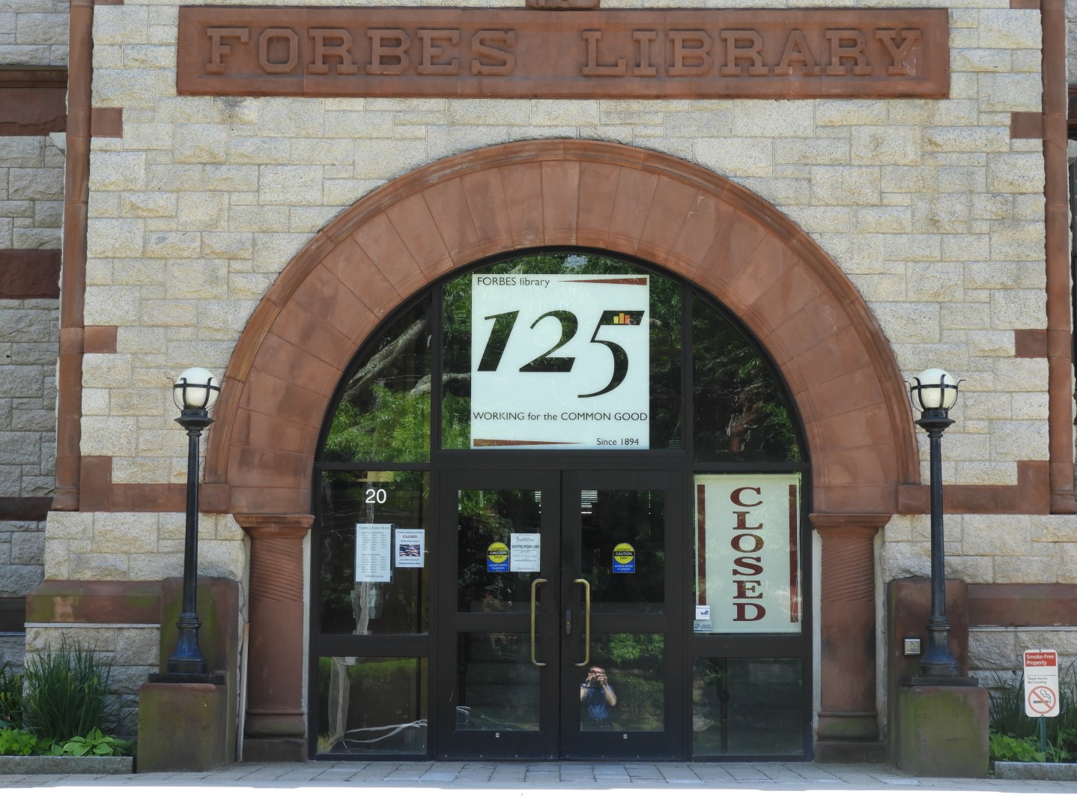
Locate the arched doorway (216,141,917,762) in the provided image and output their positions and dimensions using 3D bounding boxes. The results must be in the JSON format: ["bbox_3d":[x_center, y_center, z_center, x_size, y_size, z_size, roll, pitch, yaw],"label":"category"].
[{"bbox_3d":[0.198,0.339,18.355,5.091,4.532,0.600,0,-7,1],"label":"arched doorway"}]

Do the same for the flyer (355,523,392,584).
[{"bbox_3d":[-1.214,1.095,18.401,0.269,0.441,0.005,0,-6,1],"label":"flyer"}]

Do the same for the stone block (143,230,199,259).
[{"bbox_3d":[-2.657,-1.158,18.196,0.411,0.211,0.160,0,-6,1],"label":"stone block"}]

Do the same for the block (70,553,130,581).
[{"bbox_3d":[-3.146,1.175,17.946,0.430,0.199,0.200,0,-6,1],"label":"block"}]

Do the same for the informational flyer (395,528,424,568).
[{"bbox_3d":[-0.937,1.053,18.238,0.216,0.279,0.004,0,-6,1],"label":"informational flyer"}]

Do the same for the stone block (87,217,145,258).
[{"bbox_3d":[-3.088,-1.205,18.325,0.416,0.300,0.200,0,-7,0],"label":"stone block"}]

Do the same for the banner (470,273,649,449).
[{"bbox_3d":[0.160,-0.320,18.540,1.325,1.317,0.010,0,-6,1],"label":"banner"}]

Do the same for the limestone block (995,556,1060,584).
[{"bbox_3d":[3.470,1.184,17.767,0.448,0.193,0.200,0,-6,1],"label":"limestone block"}]

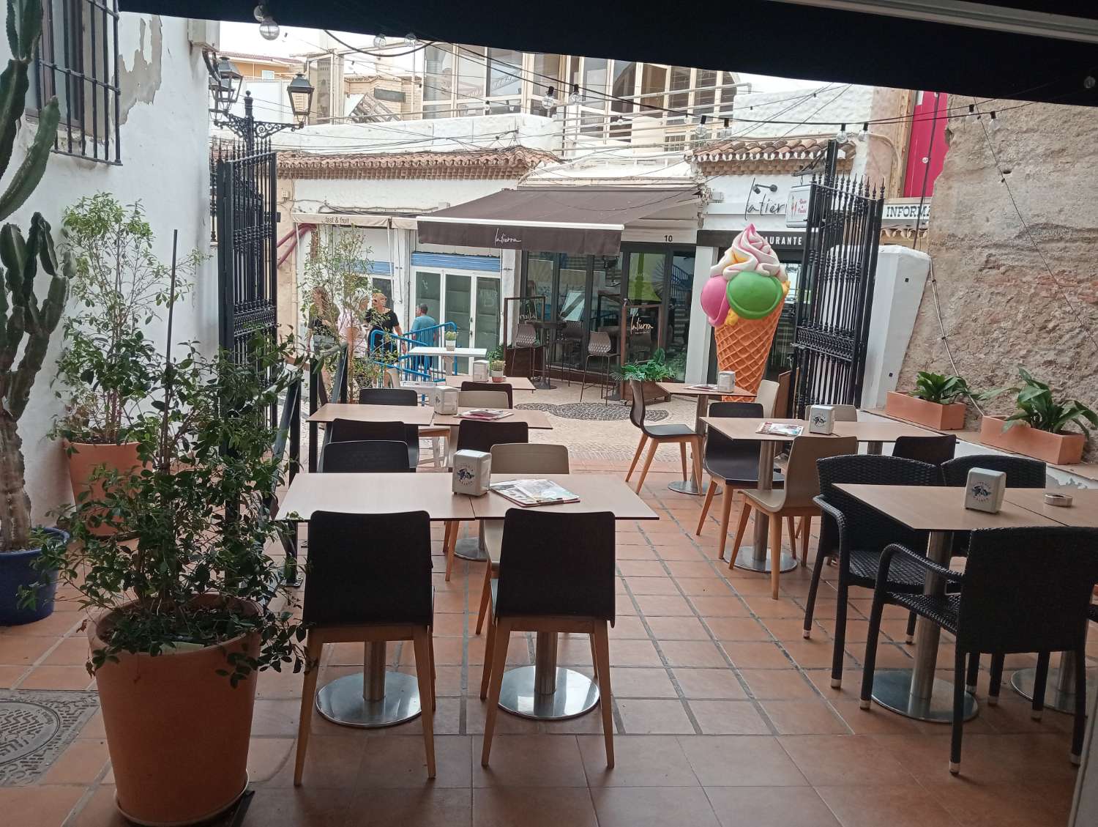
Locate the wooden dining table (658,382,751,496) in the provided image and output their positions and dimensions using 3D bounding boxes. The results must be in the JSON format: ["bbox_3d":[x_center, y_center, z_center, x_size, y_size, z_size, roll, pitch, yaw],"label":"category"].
[{"bbox_3d":[1.085,0.196,6.404,0.600,0.742,0.600,2,9,-5],"label":"wooden dining table"}]

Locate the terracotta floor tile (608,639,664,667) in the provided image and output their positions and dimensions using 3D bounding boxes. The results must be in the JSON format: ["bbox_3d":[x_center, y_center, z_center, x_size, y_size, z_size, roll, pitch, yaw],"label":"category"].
[{"bbox_3d":[0.321,0.992,3.660,0.250,0.015,0.250,2,9,-6],"label":"terracotta floor tile"}]

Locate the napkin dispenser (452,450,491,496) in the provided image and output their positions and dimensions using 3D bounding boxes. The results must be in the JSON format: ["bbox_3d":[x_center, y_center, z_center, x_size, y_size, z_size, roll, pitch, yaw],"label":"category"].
[{"bbox_3d":[-0.269,0.206,3.085,0.106,0.141,0.088,6,10,14],"label":"napkin dispenser"}]

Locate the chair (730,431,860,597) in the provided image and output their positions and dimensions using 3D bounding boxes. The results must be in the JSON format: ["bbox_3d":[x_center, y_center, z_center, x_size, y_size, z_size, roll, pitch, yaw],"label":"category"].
[{"bbox_3d":[1.265,0.466,4.551,0.450,0.820,0.480,0,9,-15],"label":"chair"}]

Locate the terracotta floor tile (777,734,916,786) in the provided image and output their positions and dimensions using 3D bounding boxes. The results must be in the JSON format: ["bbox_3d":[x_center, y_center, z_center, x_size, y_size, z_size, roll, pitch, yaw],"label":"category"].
[{"bbox_3d":[0.973,1.141,2.921,0.340,0.010,0.310,2,10,-6],"label":"terracotta floor tile"}]

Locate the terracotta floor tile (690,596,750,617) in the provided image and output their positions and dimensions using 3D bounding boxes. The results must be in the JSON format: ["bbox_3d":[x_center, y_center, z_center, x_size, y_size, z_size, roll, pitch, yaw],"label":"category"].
[{"bbox_3d":[0.807,0.924,4.238,0.250,0.015,0.250,2,9,-6],"label":"terracotta floor tile"}]

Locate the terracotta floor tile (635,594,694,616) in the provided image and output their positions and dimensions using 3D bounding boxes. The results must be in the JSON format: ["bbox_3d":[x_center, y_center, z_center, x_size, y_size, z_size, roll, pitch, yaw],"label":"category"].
[{"bbox_3d":[0.543,0.903,4.157,0.246,0.010,0.247,2,10,-6],"label":"terracotta floor tile"}]

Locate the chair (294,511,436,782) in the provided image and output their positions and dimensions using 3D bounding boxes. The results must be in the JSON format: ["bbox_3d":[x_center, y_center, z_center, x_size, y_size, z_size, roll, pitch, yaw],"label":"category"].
[{"bbox_3d":[-0.554,0.652,2.802,0.440,0.820,0.480,1,9,-8],"label":"chair"}]

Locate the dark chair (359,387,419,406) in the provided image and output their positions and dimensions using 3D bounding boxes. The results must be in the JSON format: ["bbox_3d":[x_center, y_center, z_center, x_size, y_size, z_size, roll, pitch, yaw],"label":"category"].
[{"bbox_3d":[-0.875,0.303,4.914,0.440,0.820,0.480,1,9,-13],"label":"dark chair"}]

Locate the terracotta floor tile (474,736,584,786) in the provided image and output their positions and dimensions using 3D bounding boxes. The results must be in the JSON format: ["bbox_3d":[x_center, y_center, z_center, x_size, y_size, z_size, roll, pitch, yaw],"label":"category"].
[{"bbox_3d":[-0.067,1.099,2.808,0.340,0.012,0.305,2,9,-6],"label":"terracotta floor tile"}]

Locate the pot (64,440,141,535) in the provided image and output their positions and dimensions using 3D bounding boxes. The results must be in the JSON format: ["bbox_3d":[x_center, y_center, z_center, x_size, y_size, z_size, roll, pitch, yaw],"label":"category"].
[{"bbox_3d":[-2.382,0.378,4.844,0.446,0.508,0.446,2,9,-6],"label":"pot"}]

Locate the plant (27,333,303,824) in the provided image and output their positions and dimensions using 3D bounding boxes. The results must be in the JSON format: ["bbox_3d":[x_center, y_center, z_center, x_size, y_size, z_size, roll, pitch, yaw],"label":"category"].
[{"bbox_3d":[-1.055,0.434,2.449,0.740,1.310,0.680,2,9,-5],"label":"plant"}]

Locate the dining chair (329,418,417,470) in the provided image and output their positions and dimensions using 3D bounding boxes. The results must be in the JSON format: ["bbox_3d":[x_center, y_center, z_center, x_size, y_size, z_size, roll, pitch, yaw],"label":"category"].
[{"bbox_3d":[-0.858,0.392,4.356,0.440,0.820,0.480,2,9,-4],"label":"dining chair"}]

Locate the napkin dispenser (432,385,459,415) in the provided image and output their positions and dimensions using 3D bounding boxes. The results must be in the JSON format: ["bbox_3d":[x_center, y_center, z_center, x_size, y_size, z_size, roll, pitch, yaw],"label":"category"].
[{"bbox_3d":[-0.551,-0.072,4.804,0.095,0.140,0.105,-1,10,-25],"label":"napkin dispenser"}]

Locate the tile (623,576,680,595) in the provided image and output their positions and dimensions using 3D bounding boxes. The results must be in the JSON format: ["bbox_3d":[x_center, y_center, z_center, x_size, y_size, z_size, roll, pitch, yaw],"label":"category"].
[{"bbox_3d":[0.517,0.870,4.465,0.250,0.015,0.250,2,9,-6],"label":"tile"}]

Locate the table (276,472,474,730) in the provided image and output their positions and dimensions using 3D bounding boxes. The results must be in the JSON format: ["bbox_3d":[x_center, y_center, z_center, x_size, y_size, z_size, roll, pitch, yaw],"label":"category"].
[{"bbox_3d":[-0.598,0.642,3.089,0.600,0.746,0.600,1,9,-10],"label":"table"}]

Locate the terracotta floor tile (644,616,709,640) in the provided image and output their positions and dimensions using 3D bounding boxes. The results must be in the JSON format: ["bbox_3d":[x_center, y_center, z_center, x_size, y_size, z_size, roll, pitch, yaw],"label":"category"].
[{"bbox_3d":[0.567,0.953,3.924,0.245,0.015,0.253,2,9,-5],"label":"terracotta floor tile"}]

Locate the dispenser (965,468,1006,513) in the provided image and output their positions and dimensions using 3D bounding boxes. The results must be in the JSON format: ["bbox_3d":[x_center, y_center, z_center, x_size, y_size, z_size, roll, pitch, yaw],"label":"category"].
[{"bbox_3d":[1.591,0.280,3.242,0.105,0.140,0.088,10,12,36],"label":"dispenser"}]

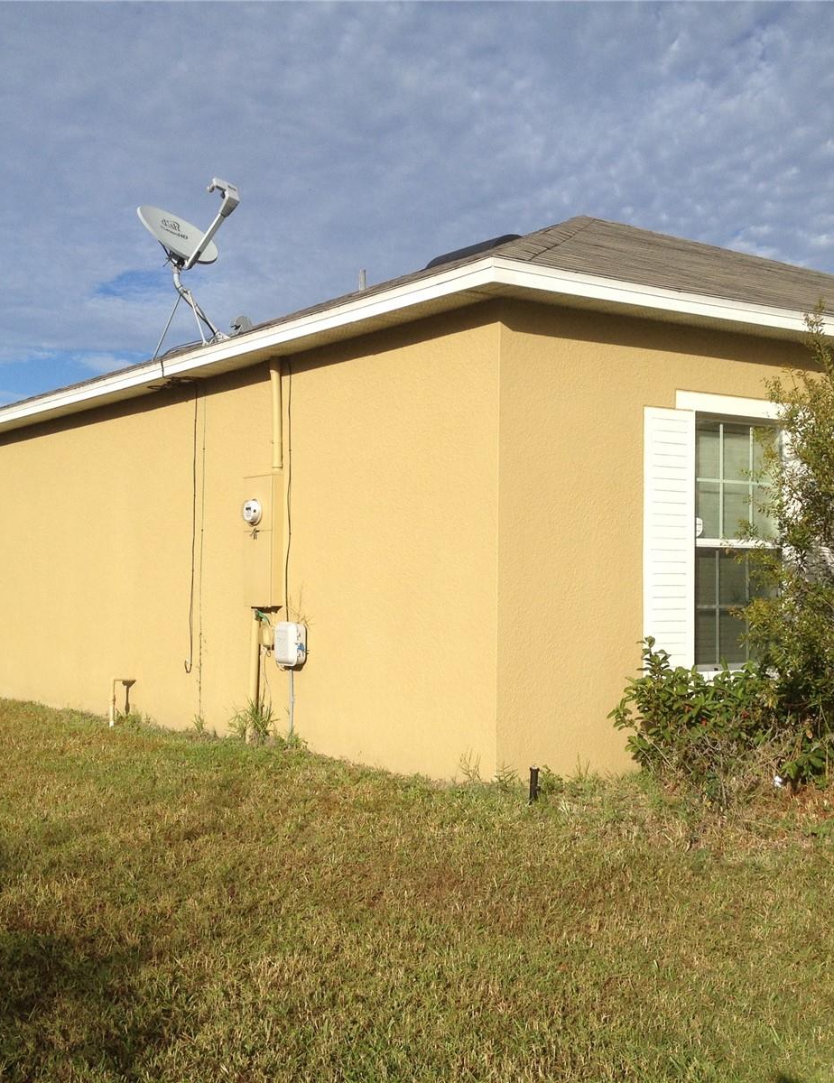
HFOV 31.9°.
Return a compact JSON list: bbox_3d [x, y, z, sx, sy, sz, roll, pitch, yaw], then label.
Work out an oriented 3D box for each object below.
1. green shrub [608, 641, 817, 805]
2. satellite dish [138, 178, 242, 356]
[{"bbox_3d":[1.556,0.961,7.700,1.050,0.880,0.900,2,-3,-35],"label":"green shrub"},{"bbox_3d":[-1.560,-1.870,10.220,0.920,1.080,0.700,-1,-3,30],"label":"satellite dish"}]

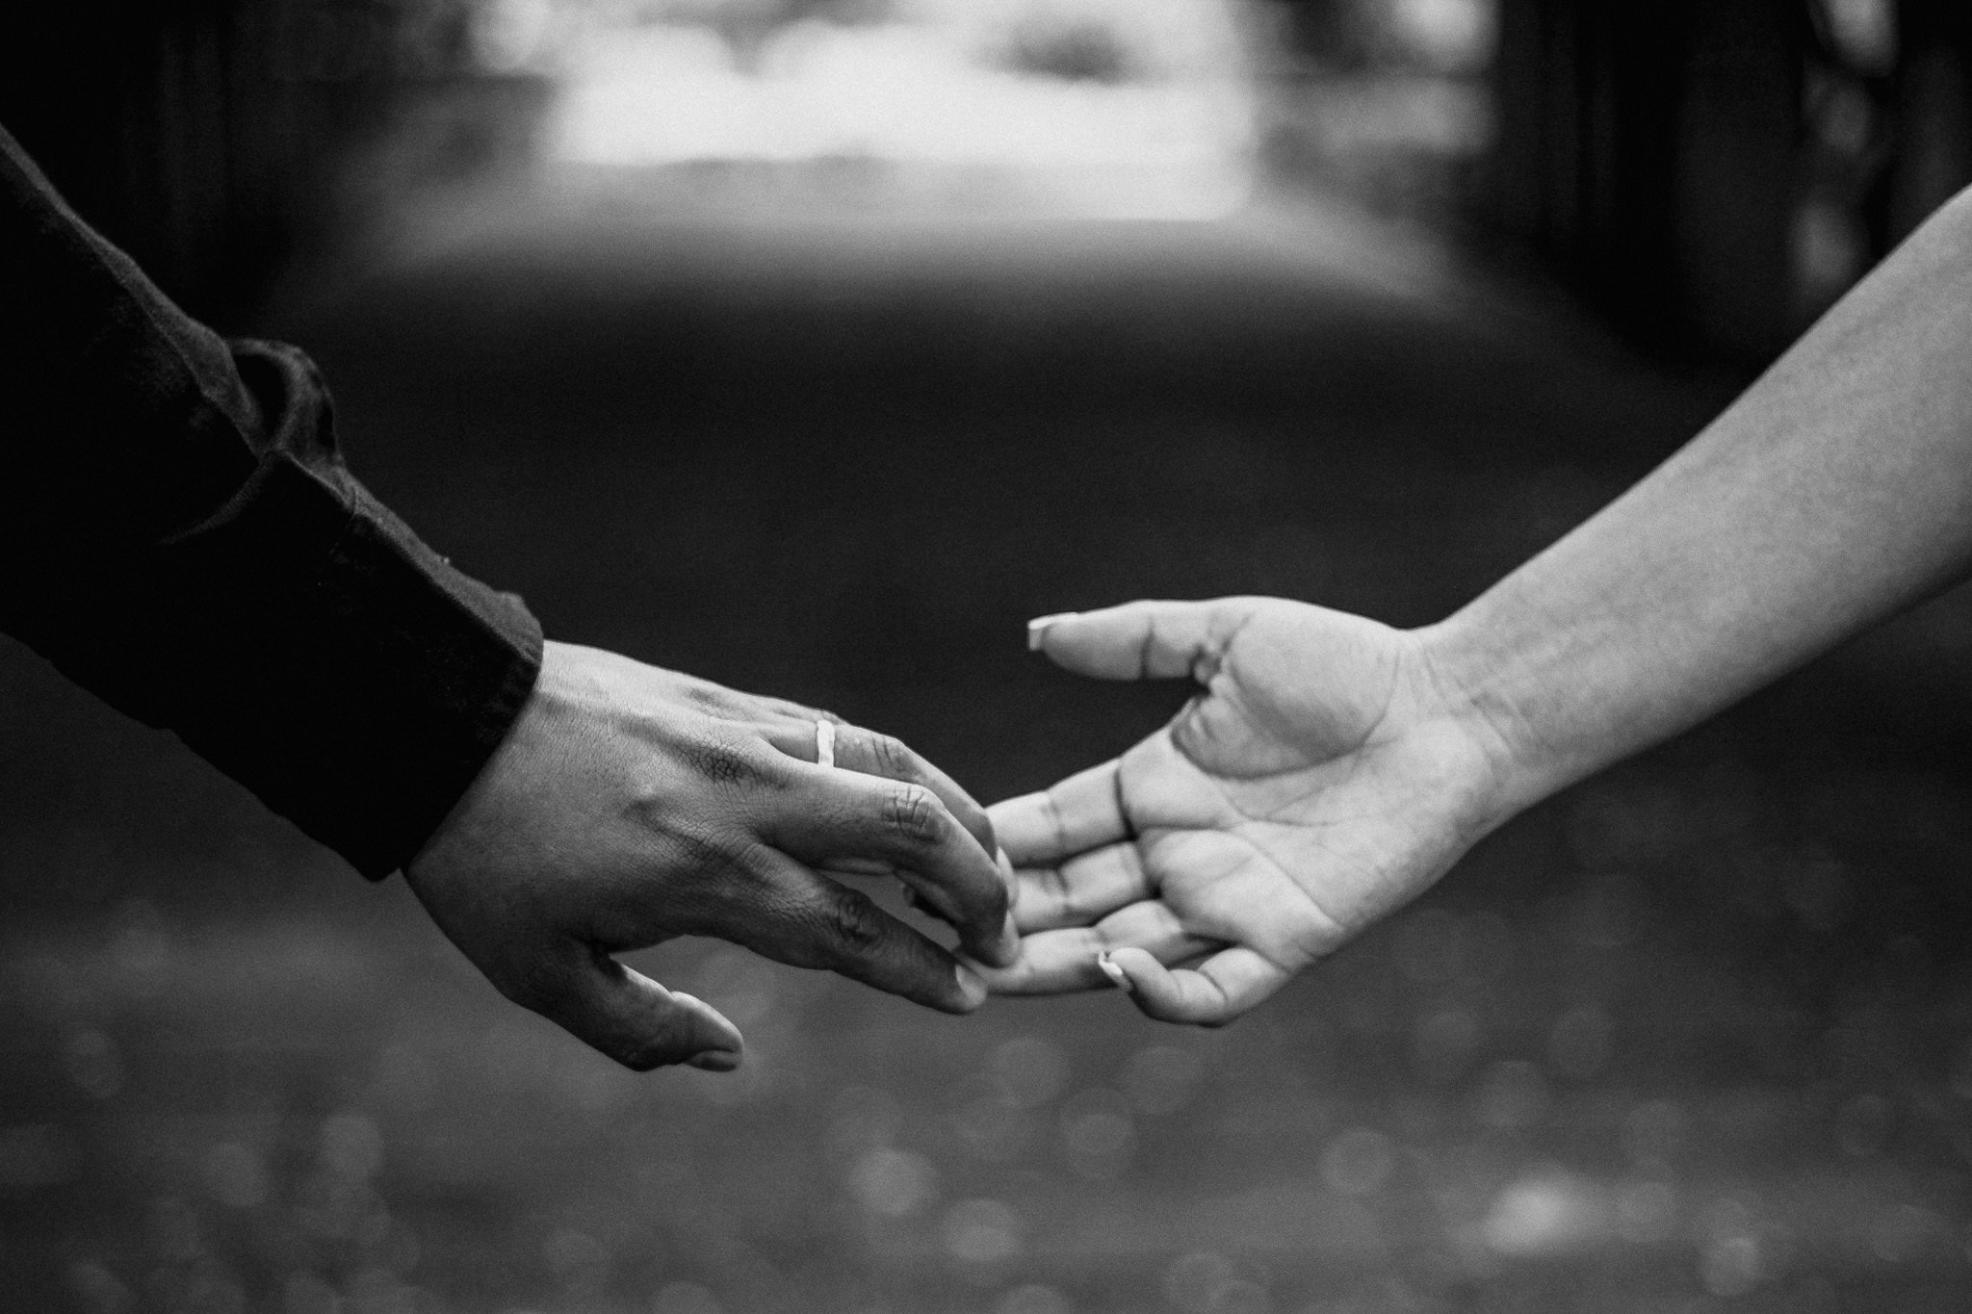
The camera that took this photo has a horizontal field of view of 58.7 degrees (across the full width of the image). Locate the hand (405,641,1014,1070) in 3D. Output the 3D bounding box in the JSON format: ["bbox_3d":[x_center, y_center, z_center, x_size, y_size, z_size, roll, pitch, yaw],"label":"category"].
[{"bbox_3d":[-0.081,0.060,0.520,0.172,0.075,0.100,19,40,0],"label":"hand"}]

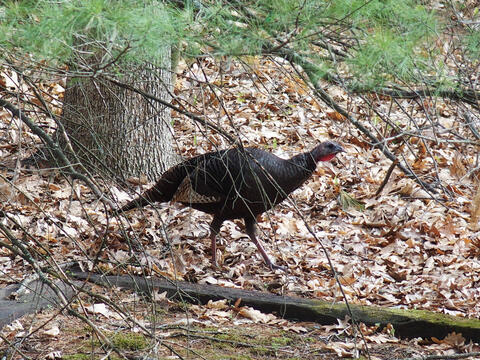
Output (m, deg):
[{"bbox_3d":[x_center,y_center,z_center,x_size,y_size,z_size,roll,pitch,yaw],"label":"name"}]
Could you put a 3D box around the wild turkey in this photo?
[{"bbox_3d":[-0.036,0.107,17.400,0.945,0.530,0.270,0,8,0],"label":"wild turkey"}]

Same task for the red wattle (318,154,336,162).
[{"bbox_3d":[0.366,-0.090,17.400,0.074,0.034,0.035,0,8,0],"label":"red wattle"}]

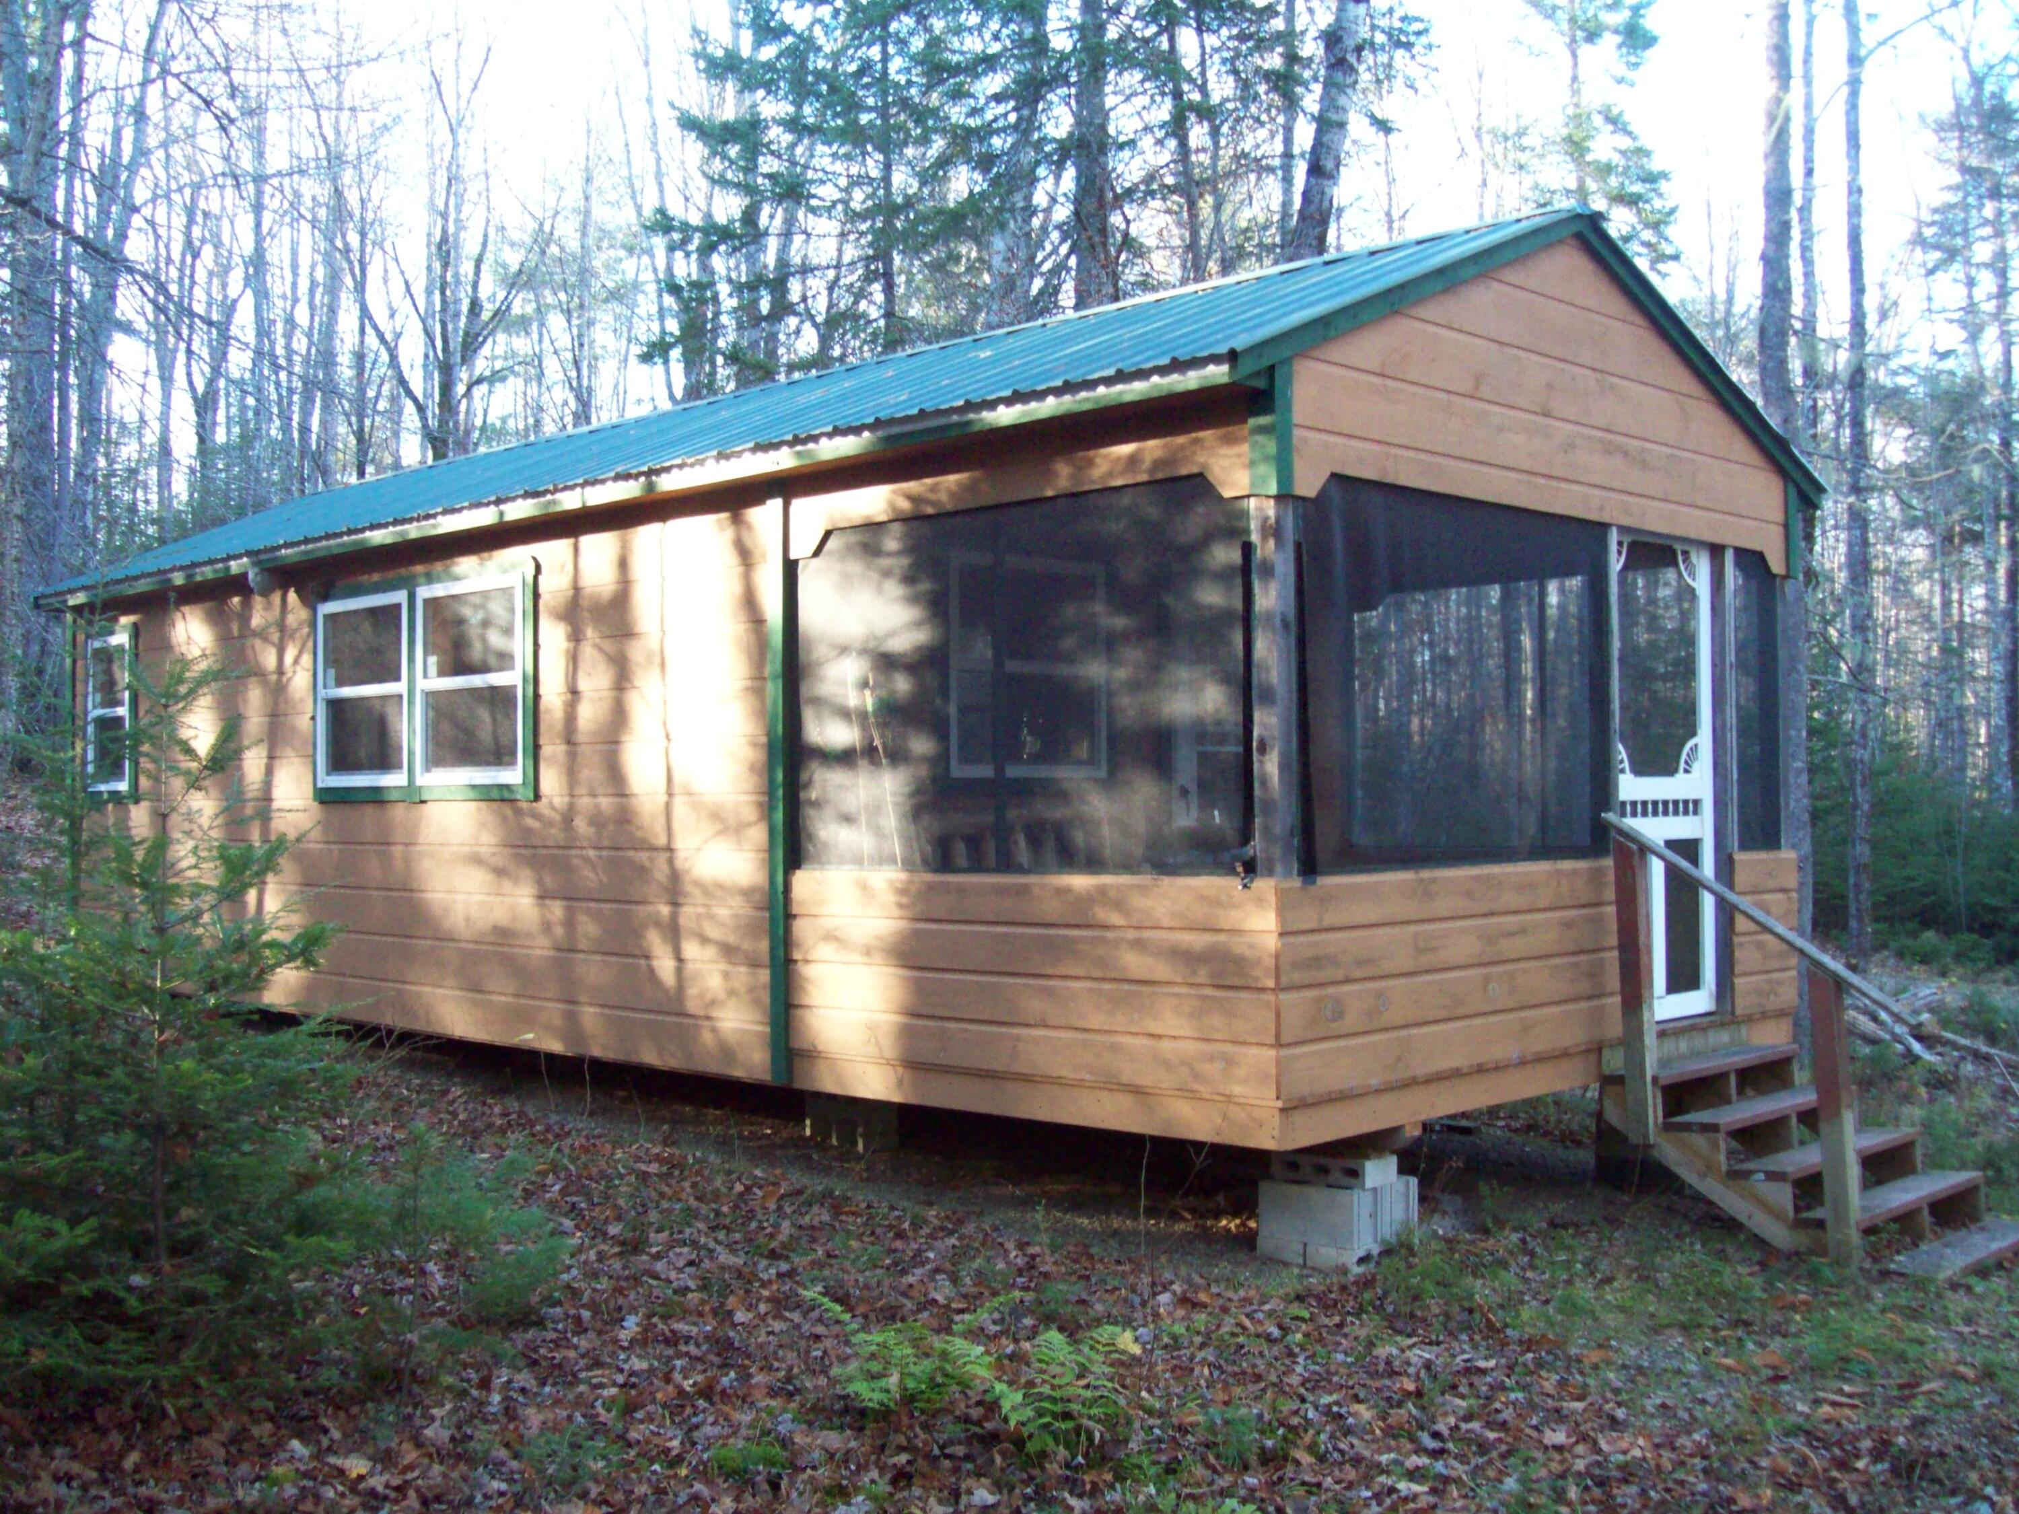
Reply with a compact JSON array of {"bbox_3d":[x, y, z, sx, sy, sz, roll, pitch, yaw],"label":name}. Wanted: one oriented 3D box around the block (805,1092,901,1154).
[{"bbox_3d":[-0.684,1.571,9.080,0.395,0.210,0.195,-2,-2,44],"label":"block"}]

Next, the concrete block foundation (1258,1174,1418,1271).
[{"bbox_3d":[1.137,1.581,7.228,0.397,0.279,0.385,-2,-2,44],"label":"concrete block foundation"}]

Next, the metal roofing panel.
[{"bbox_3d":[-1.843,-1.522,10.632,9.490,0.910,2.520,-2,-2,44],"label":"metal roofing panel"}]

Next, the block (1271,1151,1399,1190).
[{"bbox_3d":[1.122,1.409,7.248,0.395,0.092,0.190,-2,-2,44],"label":"block"}]

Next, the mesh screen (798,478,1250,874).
[{"bbox_3d":[-0.028,-0.236,7.484,2.250,1.315,0.040,-2,-2,44],"label":"mesh screen"}]

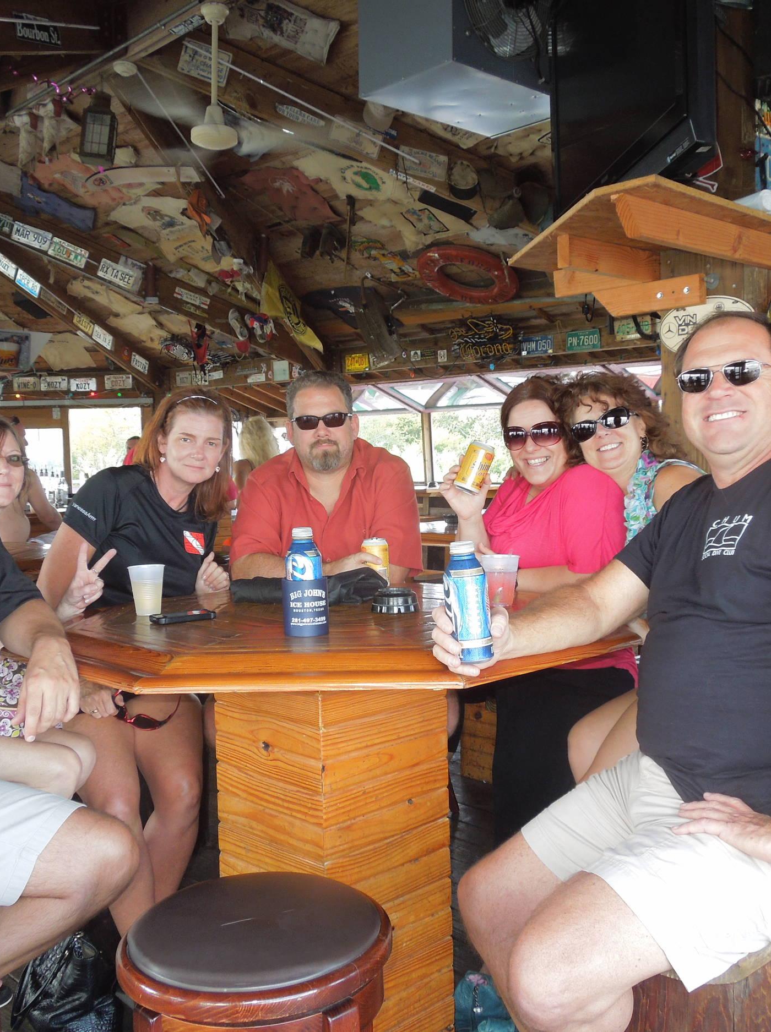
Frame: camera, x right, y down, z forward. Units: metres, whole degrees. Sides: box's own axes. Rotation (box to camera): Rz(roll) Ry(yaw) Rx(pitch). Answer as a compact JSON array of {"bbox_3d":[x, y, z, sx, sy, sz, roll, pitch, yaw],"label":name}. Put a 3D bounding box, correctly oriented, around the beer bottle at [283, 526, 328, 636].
[{"bbox_3d":[-0.146,0.112,1.784,0.078,0.190,0.078,-1,3,-6],"label":"beer bottle"}]

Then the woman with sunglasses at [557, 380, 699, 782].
[{"bbox_3d":[0.596,0.337,2.304,0.500,1.340,0.720,2,5,45],"label":"woman with sunglasses"}]

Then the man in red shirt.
[{"bbox_3d":[-0.150,0.305,2.542,0.540,1.360,0.720,-1,3,-2],"label":"man in red shirt"}]

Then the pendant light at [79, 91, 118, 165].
[{"bbox_3d":[-1.675,-2.274,5.800,0.175,0.400,0.175,-1,3,0],"label":"pendant light"}]

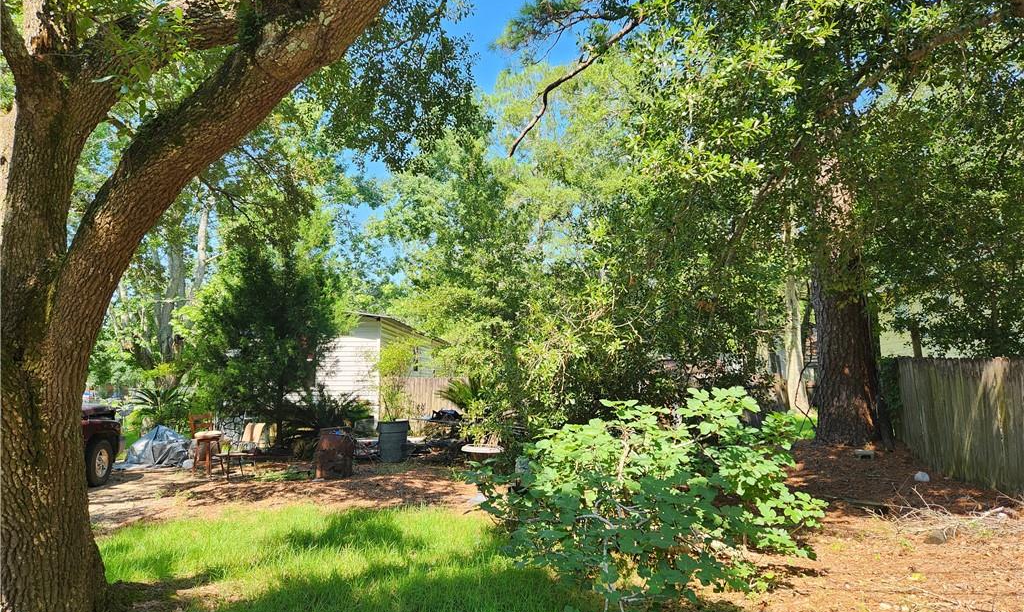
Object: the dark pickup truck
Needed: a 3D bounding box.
[{"bbox_3d":[-7.380,1.685,8.470,1.980,1.800,5.600,0,-6,-2],"label":"dark pickup truck"}]

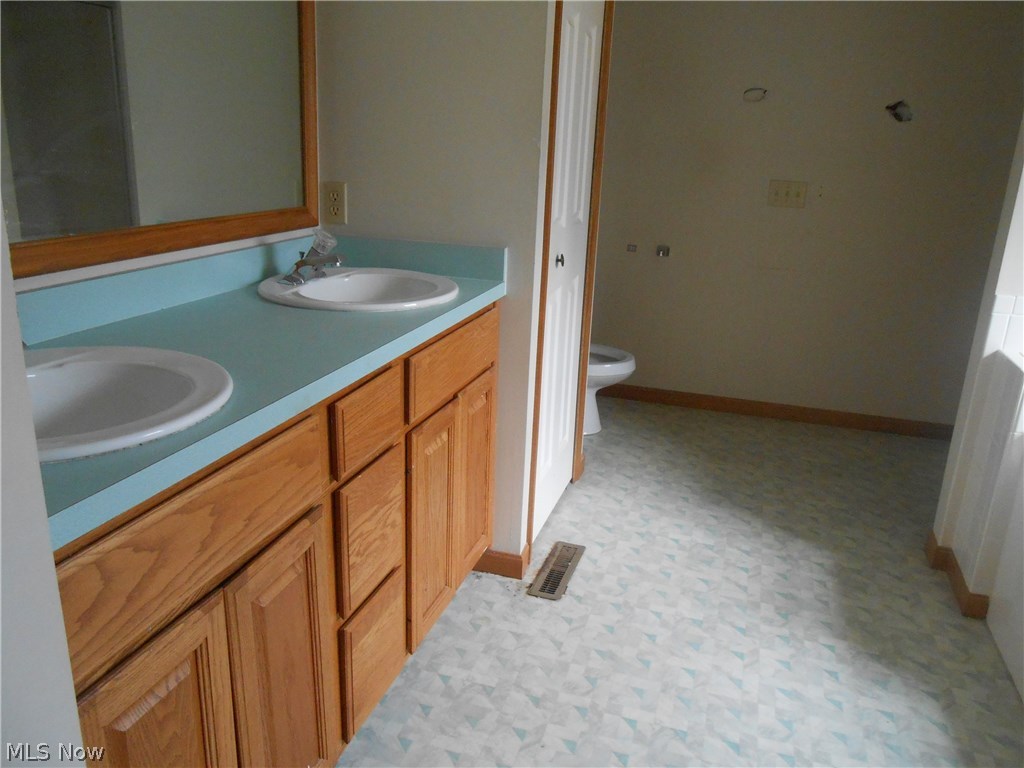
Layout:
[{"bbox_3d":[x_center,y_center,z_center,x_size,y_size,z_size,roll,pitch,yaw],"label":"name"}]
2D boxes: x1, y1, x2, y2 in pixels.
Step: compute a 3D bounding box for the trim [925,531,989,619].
[{"bbox_3d":[1.369,0.572,2.386,0.100,0.080,0.405,7,18,16],"label":"trim"}]

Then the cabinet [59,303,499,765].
[{"bbox_3d":[-0.532,0.343,1.591,0.558,0.852,1.527,7,18,16],"label":"cabinet"}]

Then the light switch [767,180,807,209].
[{"bbox_3d":[1.252,-0.860,3.491,0.162,0.115,0.010,7,18,16],"label":"light switch"}]

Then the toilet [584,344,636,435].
[{"bbox_3d":[0.187,-0.159,3.496,0.750,0.720,0.450,7,18,16],"label":"toilet"}]

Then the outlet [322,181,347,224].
[{"bbox_3d":[-0.493,-0.505,2.151,0.071,0.115,0.008,7,18,16],"label":"outlet"}]

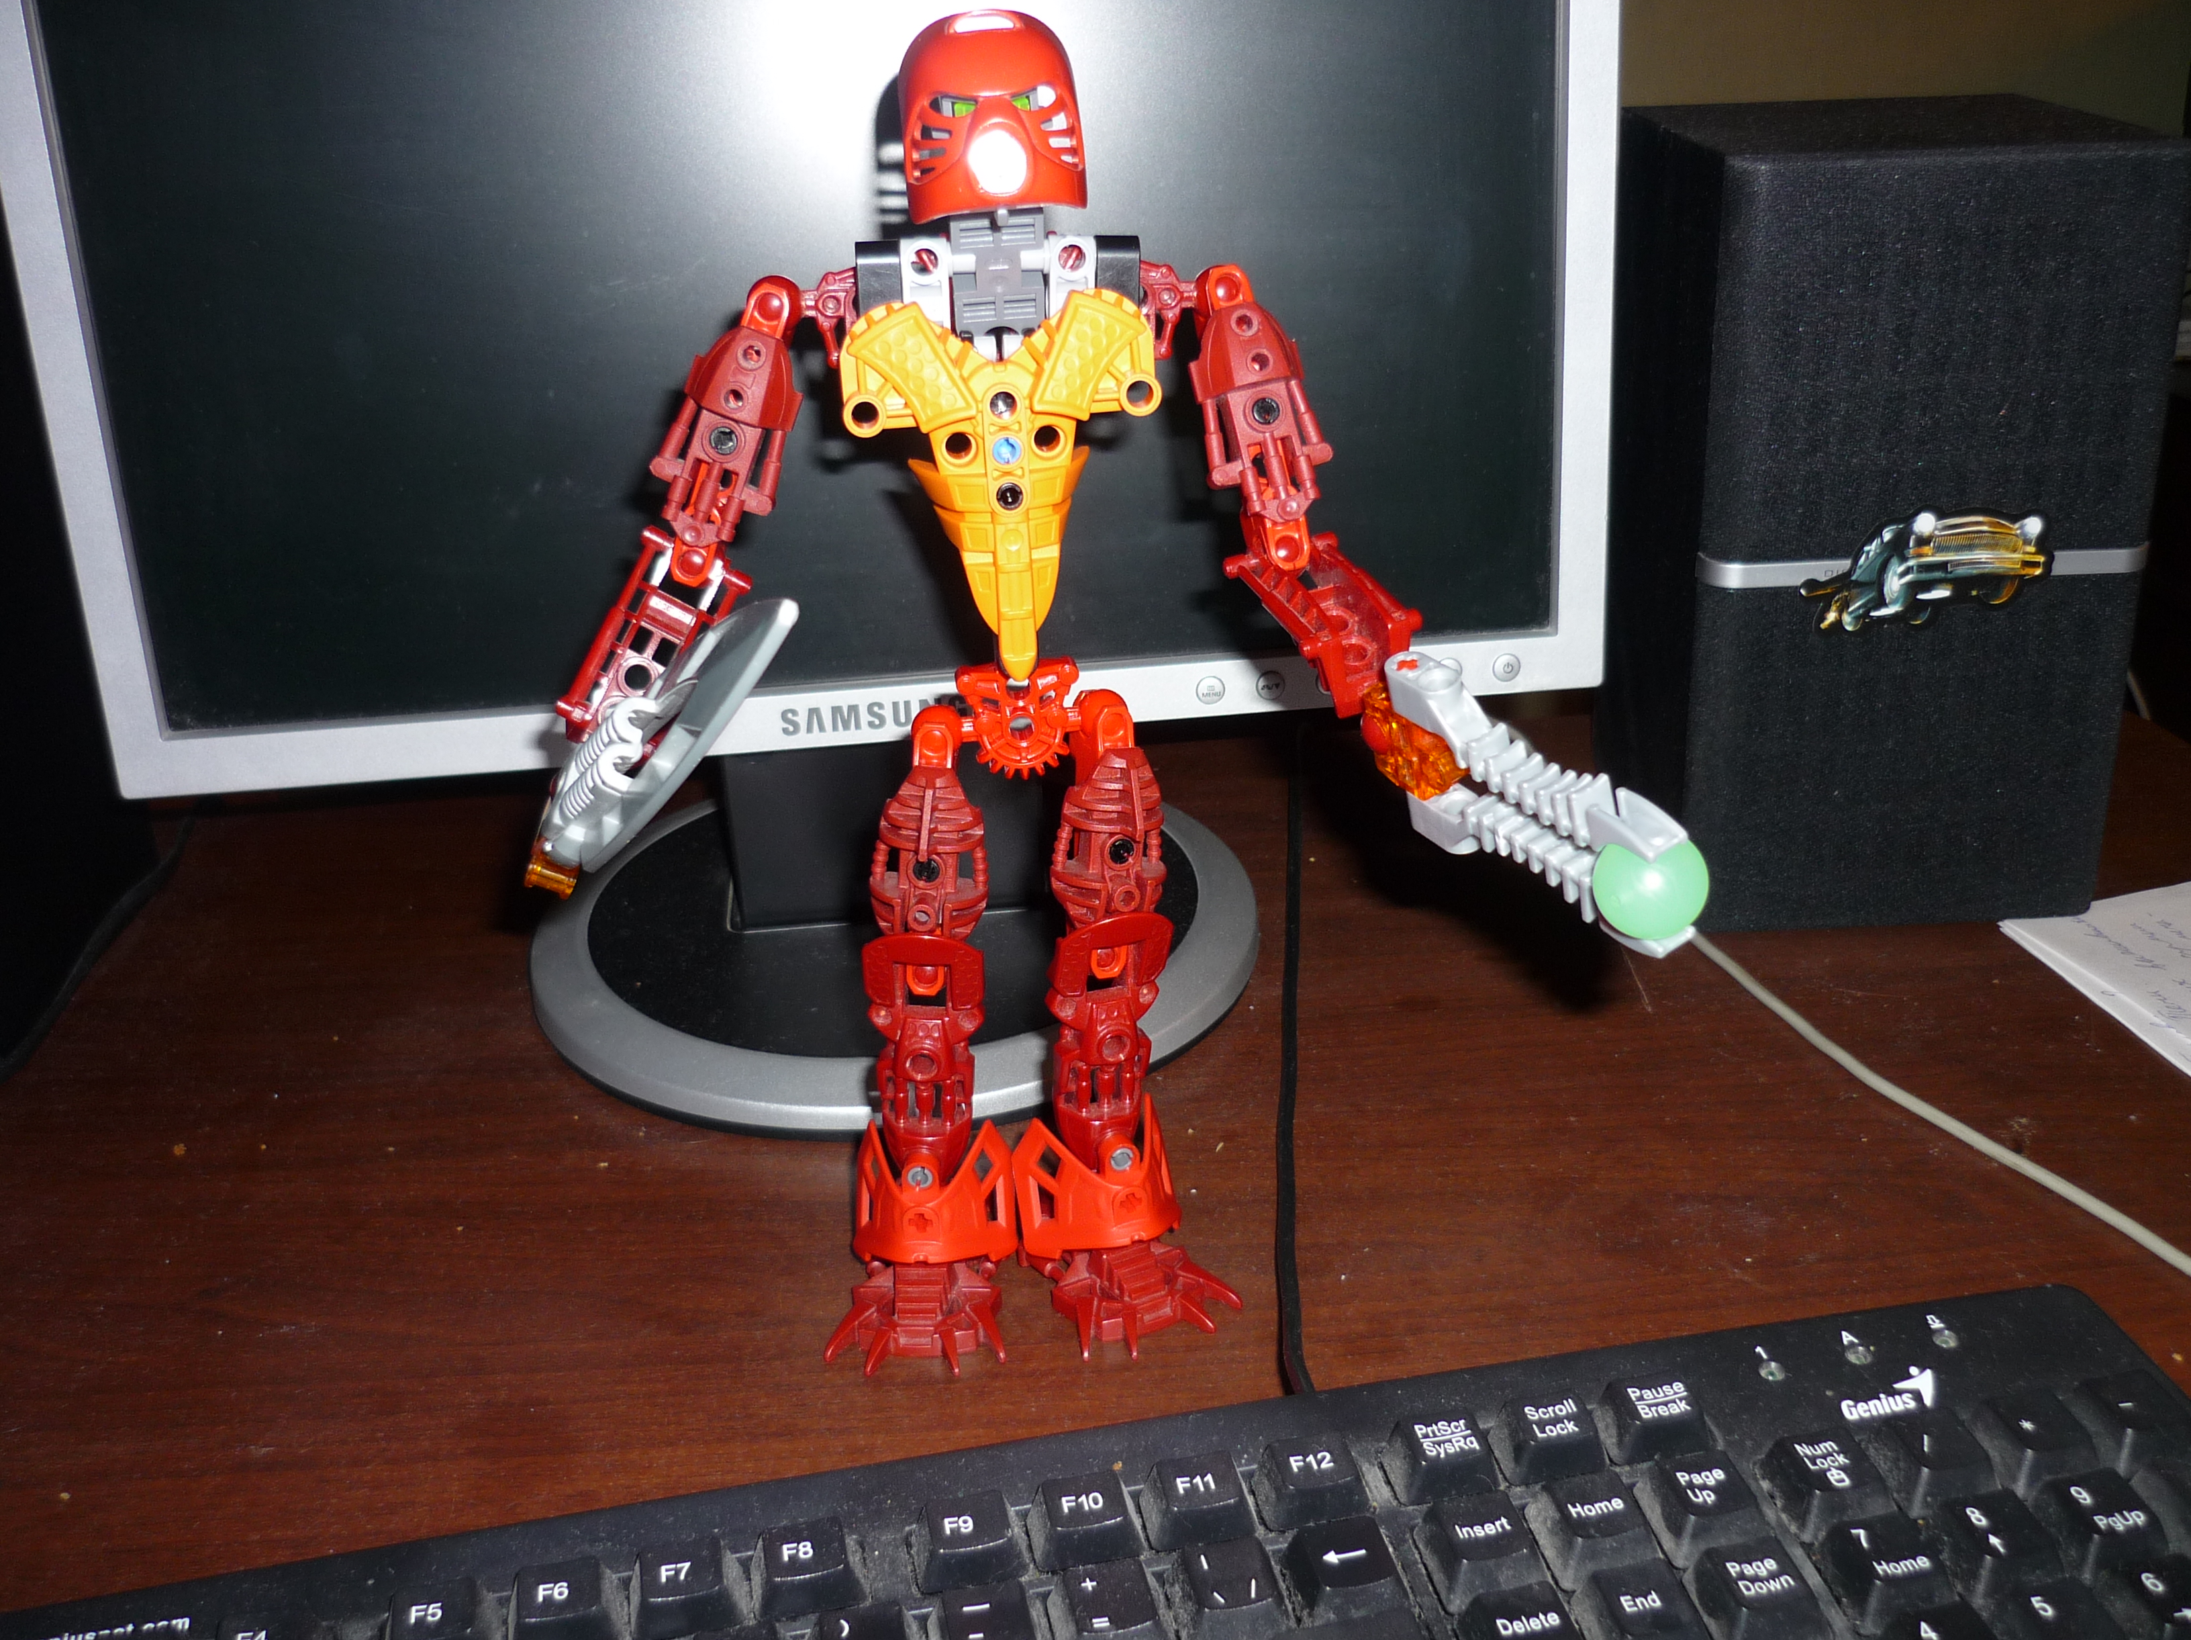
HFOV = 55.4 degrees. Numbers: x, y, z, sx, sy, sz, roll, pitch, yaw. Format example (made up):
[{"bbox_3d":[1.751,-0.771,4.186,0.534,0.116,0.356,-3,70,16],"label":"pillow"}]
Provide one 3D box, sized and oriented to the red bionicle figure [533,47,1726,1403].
[{"bbox_3d":[-0.006,-0.001,0.361,0.195,0.252,0.107,-2,25,0],"label":"red bionicle figure"}]

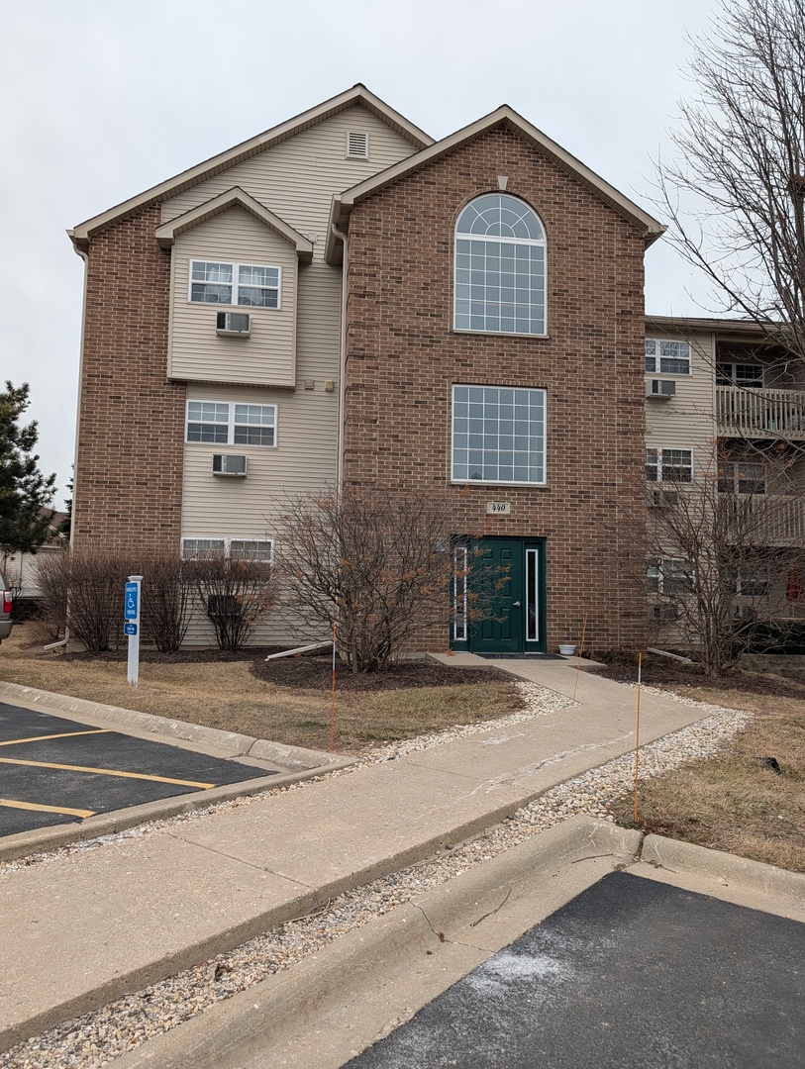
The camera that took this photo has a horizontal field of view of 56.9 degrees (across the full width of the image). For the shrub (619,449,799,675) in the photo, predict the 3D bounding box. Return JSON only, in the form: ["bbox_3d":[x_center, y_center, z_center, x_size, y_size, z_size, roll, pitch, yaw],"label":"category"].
[{"bbox_3d":[4.841,0.412,11.469,2.650,3.471,2.500,2,-4,-8],"label":"shrub"}]

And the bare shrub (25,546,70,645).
[{"bbox_3d":[-6.625,1.135,13.880,0.850,1.807,1.000,2,-4,-8],"label":"bare shrub"}]

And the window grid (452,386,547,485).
[{"bbox_3d":[1.810,-1.846,13.794,1.813,1.801,0.120,2,-4,-8],"label":"window grid"}]

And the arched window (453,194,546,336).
[{"bbox_3d":[1.876,-5.102,13.999,1.798,2.720,0.120,2,-4,-8],"label":"arched window"}]

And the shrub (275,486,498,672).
[{"bbox_3d":[-0.204,0.645,11.159,3.355,2.777,2.900,2,-4,-8],"label":"shrub"}]

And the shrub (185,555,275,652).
[{"bbox_3d":[-3.284,1.302,14.181,1.702,1.827,1.500,2,-4,-8],"label":"shrub"}]

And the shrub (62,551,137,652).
[{"bbox_3d":[-5.632,1.212,13.810,1.330,1.890,1.350,2,-4,-8],"label":"shrub"}]

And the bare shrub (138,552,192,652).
[{"bbox_3d":[-4.454,1.250,13.921,0.933,1.886,1.100,2,-4,-8],"label":"bare shrub"}]

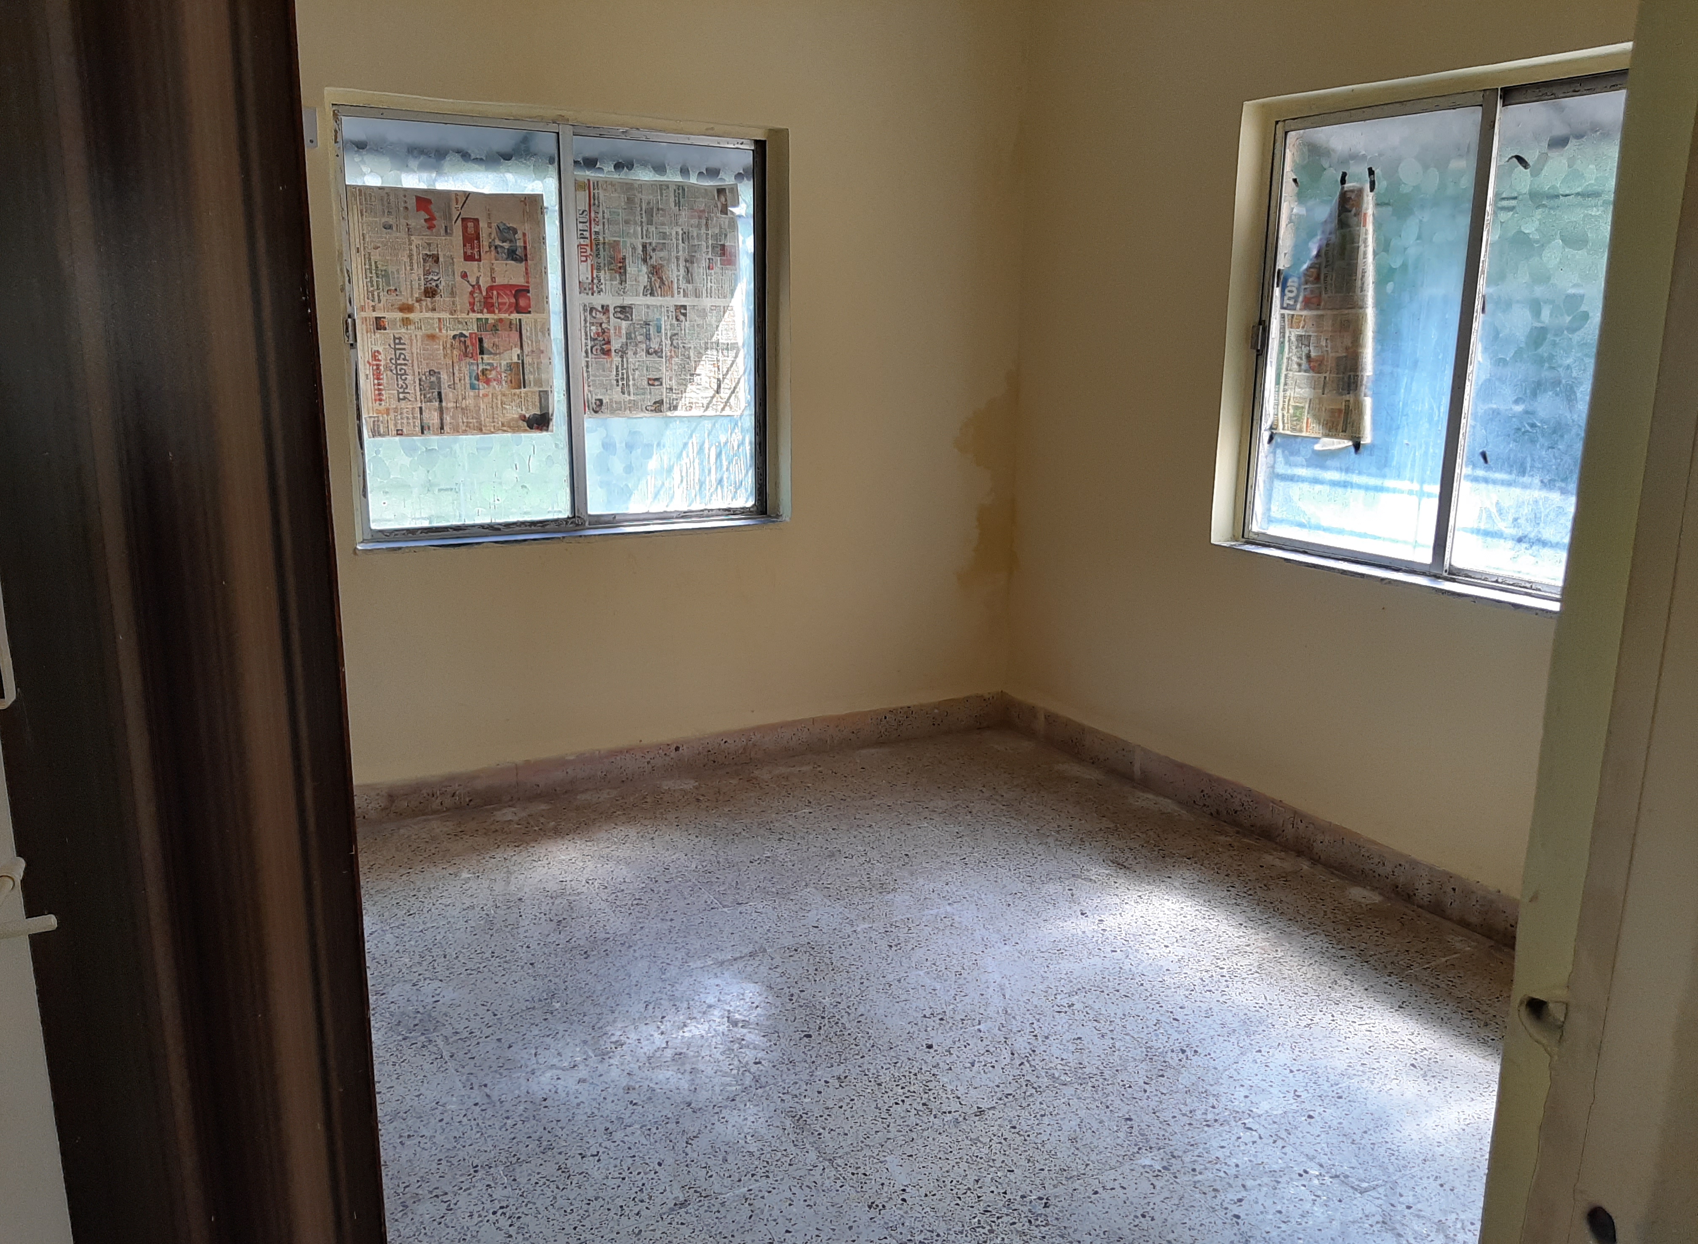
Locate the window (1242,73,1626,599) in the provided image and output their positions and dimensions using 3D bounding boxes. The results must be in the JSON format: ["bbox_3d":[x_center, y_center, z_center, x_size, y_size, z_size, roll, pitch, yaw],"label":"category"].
[{"bbox_3d":[1.533,-0.695,3.150,0.080,1.165,1.280,-6,14,-29],"label":"window"}]

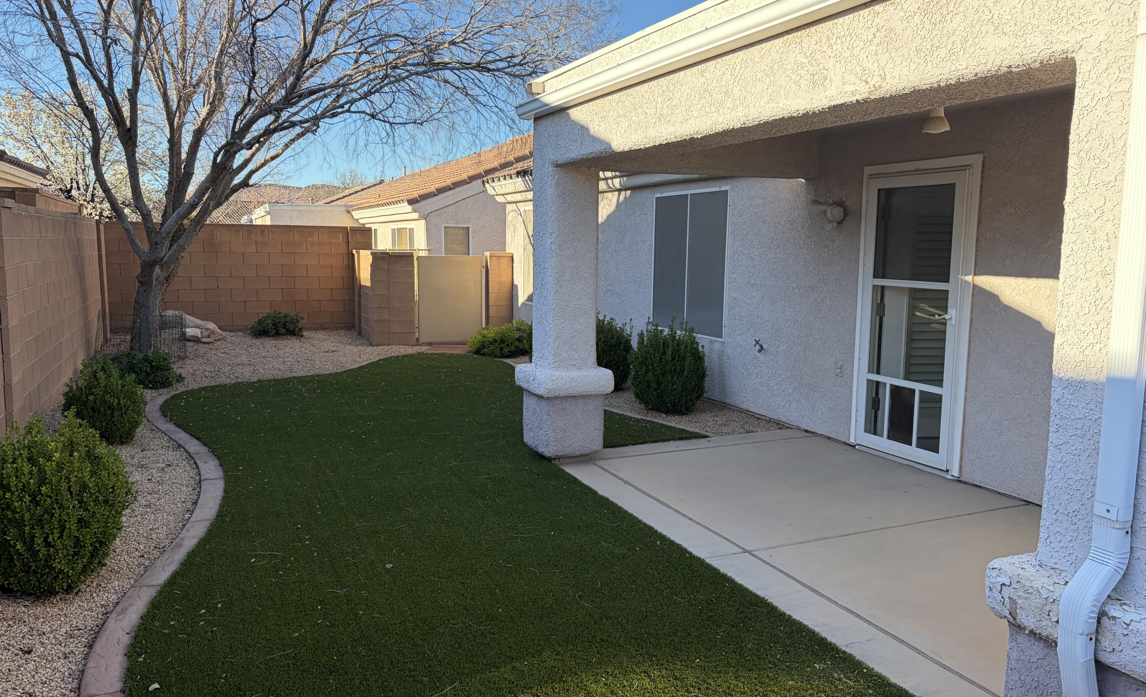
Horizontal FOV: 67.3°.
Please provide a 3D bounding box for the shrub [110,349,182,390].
[{"bbox_3d":[-4.407,0.209,8.824,0.720,0.380,0.750,-3,8,-24],"label":"shrub"}]

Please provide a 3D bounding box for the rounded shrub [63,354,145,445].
[{"bbox_3d":[-3.521,0.384,6.451,0.570,0.660,0.570,-3,8,-24],"label":"rounded shrub"}]

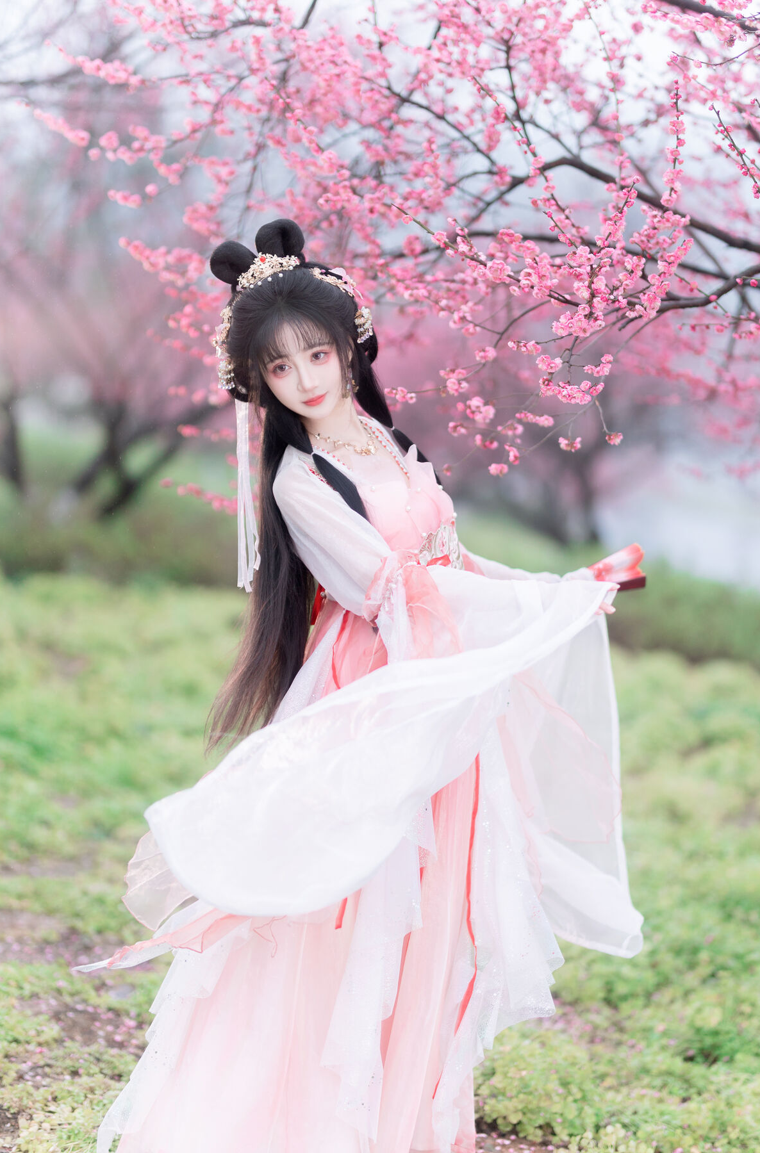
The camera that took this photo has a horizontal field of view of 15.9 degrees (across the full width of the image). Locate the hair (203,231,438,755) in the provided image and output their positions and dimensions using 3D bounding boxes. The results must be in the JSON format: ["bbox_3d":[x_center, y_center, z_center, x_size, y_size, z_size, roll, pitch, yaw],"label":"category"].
[{"bbox_3d":[-0.092,-0.149,4.400,0.330,0.860,0.340,-1,3,-27],"label":"hair"}]

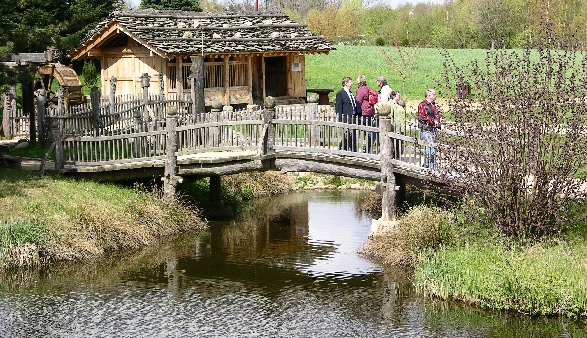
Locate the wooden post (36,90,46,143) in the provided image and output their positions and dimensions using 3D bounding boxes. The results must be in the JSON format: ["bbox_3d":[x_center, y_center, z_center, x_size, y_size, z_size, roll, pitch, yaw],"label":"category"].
[{"bbox_3d":[-6.987,-1.465,43.800,0.220,1.486,0.220,0,6,0],"label":"wooden post"}]

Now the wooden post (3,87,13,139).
[{"bbox_3d":[-8.059,-1.535,44.400,0.230,1.408,0.230,0,6,0],"label":"wooden post"}]

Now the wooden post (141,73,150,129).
[{"bbox_3d":[-4.309,-1.969,46.000,0.240,1.634,0.240,0,6,0],"label":"wooden post"}]

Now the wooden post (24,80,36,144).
[{"bbox_3d":[-7.195,-1.593,43.300,0.230,1.840,0.230,0,6,0],"label":"wooden post"}]

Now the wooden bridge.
[{"bbox_3d":[-1.150,-0.478,37.547,11.000,2.500,2.800,3,6,25],"label":"wooden bridge"}]

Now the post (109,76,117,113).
[{"bbox_3d":[-5.495,-2.123,48.000,0.190,1.355,0.190,0,6,0],"label":"post"}]

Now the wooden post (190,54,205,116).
[{"bbox_3d":[-2.695,-2.060,44.500,0.310,2.230,0.310,0,6,0],"label":"wooden post"}]

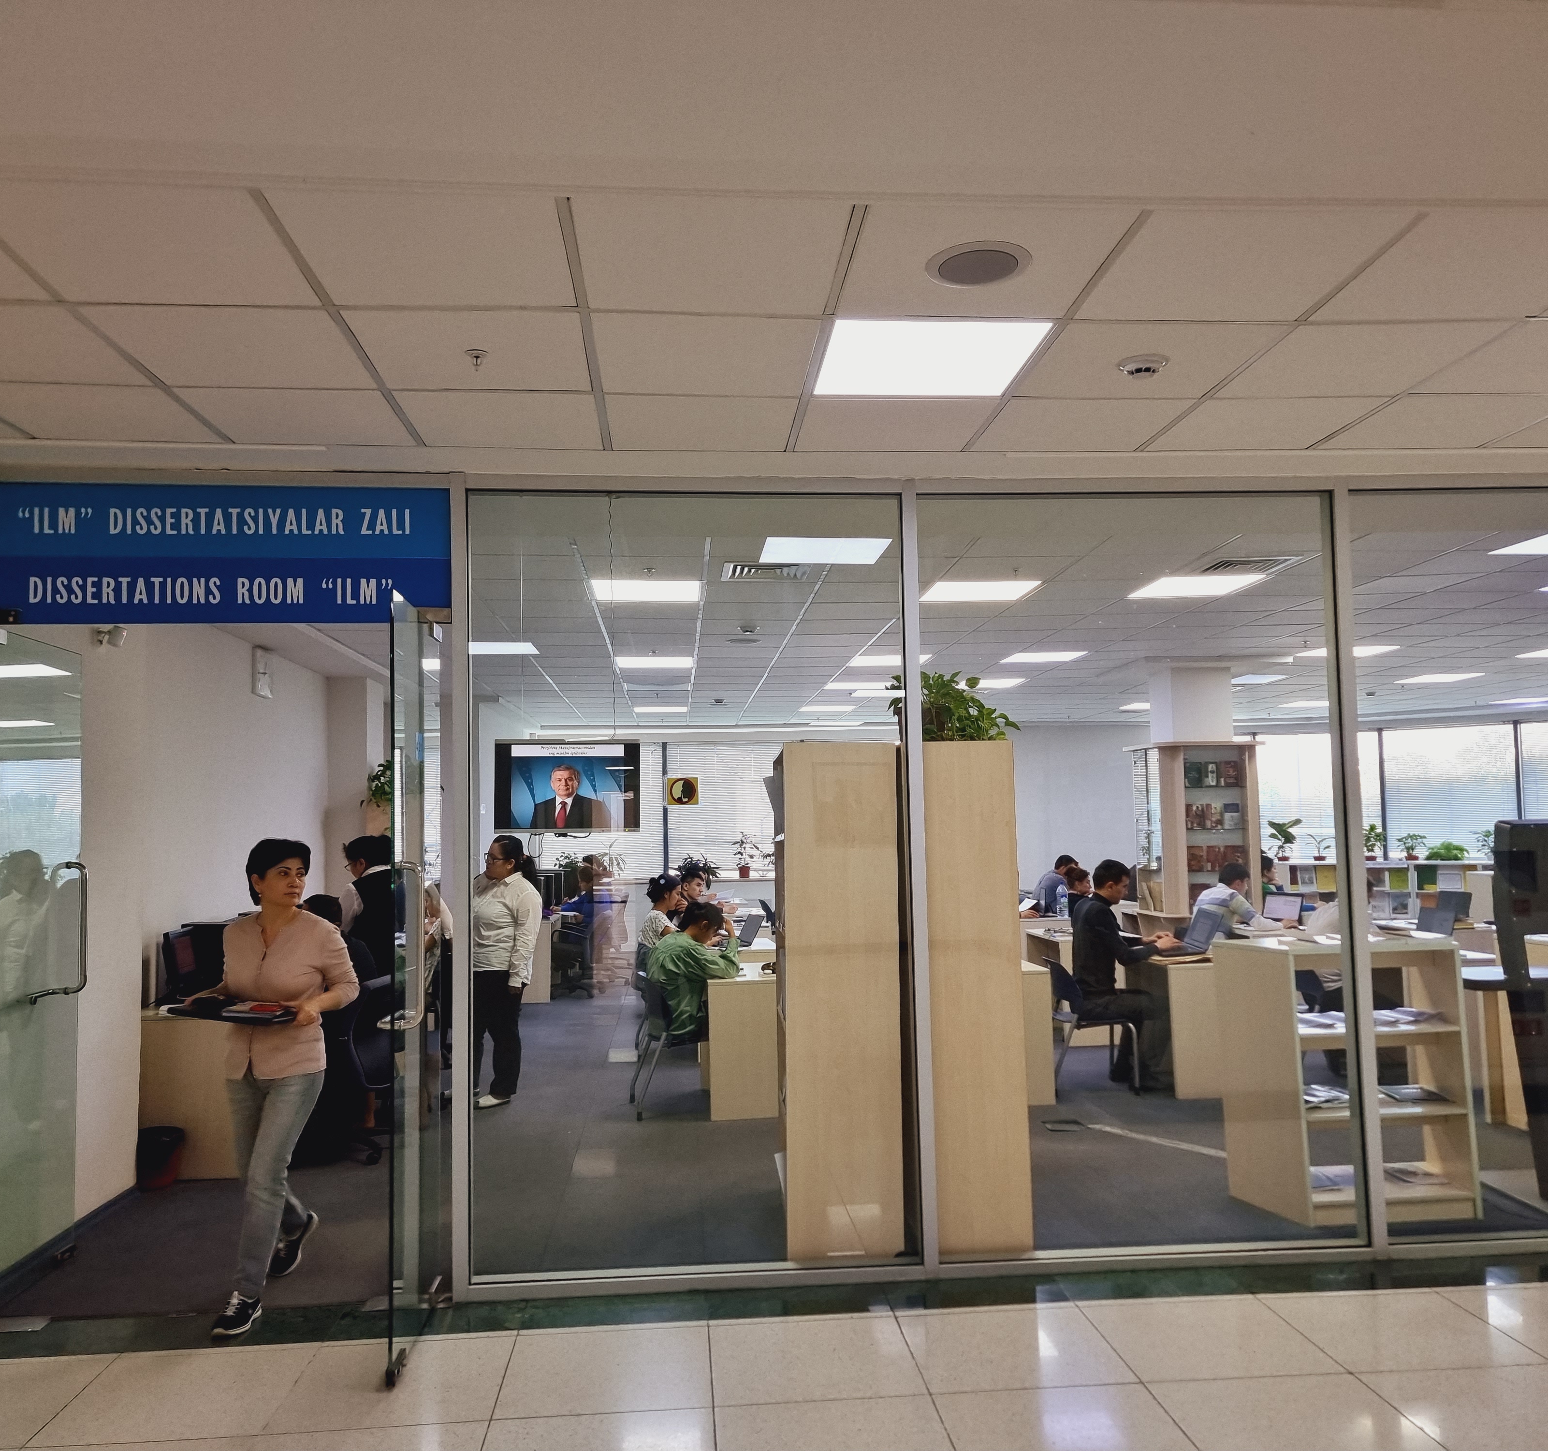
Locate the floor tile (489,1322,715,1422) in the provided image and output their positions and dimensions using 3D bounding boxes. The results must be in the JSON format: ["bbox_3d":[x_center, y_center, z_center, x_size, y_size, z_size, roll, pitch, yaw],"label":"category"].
[{"bbox_3d":[-0.483,1.889,3.935,0.595,0.015,0.600,-1,-4,-5],"label":"floor tile"}]

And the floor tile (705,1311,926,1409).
[{"bbox_3d":[0.115,1.882,3.983,0.595,0.015,0.600,-1,-4,-5],"label":"floor tile"}]

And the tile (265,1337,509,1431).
[{"bbox_3d":[-1.081,1.897,3.881,0.595,0.015,0.600,-1,-4,-5],"label":"tile"}]

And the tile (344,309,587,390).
[{"bbox_3d":[-0.779,-0.984,3.517,0.595,0.020,0.600,-1,-4,-5],"label":"tile"}]

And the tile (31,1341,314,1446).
[{"bbox_3d":[-1.668,1.900,3.817,0.600,0.015,0.610,-1,-4,-4],"label":"tile"}]

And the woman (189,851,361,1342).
[{"bbox_3d":[-1.746,1.186,4.690,0.500,1.570,0.680,-2,-4,9],"label":"woman"}]

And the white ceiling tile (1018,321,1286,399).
[{"bbox_3d":[1.017,-1.007,3.688,0.580,0.015,0.590,-1,-4,-4],"label":"white ceiling tile"}]

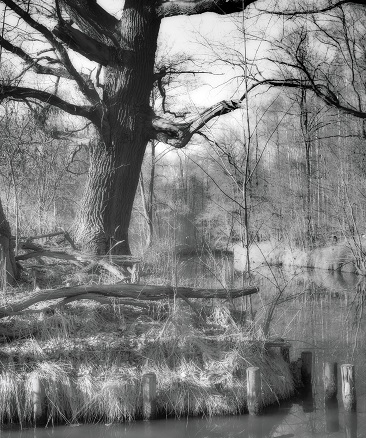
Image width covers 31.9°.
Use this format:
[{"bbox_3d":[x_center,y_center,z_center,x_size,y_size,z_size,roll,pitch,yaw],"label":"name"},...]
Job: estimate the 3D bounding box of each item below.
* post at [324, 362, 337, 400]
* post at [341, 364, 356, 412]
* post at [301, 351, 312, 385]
[{"bbox_3d":[1.731,1.895,7.500,0.141,0.410,0.141,-1,-1,0],"label":"post"},{"bbox_3d":[1.813,1.848,7.000,0.146,0.485,0.146,-1,-1,0],"label":"post"},{"bbox_3d":[1.589,1.902,8.200,0.140,0.390,0.140,-1,-1,0],"label":"post"}]

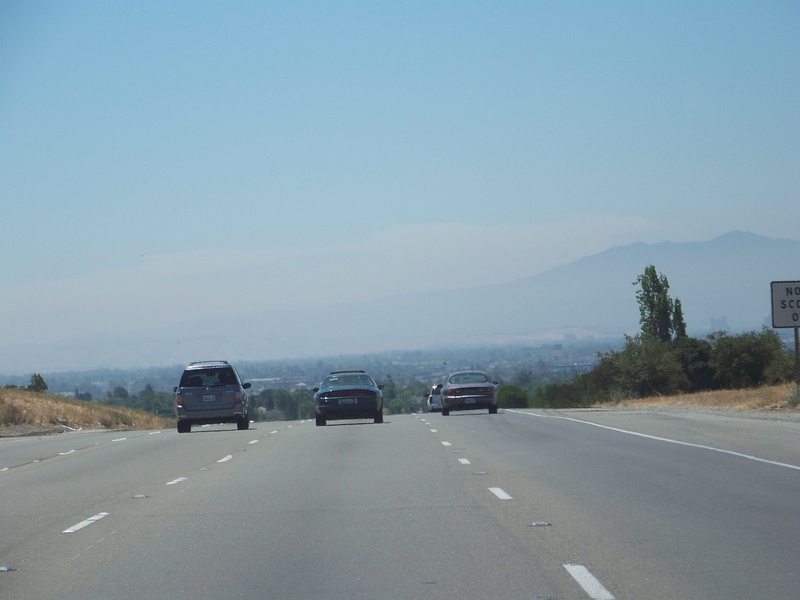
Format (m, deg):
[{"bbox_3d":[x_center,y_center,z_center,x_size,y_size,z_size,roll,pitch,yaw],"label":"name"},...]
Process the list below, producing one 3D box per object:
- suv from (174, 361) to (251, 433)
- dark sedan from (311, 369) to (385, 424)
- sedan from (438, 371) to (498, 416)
[{"bbox_3d":[-4.980,2.619,107.000,1.850,1.800,4.780,-2,-1,0],"label":"suv"},{"bbox_3d":[-1.417,2.777,111.500,1.900,1.430,5.100,-2,-1,0],"label":"dark sedan"},{"bbox_3d":[2.247,3.038,130.000,1.870,1.430,5.000,-2,-1,0],"label":"sedan"}]

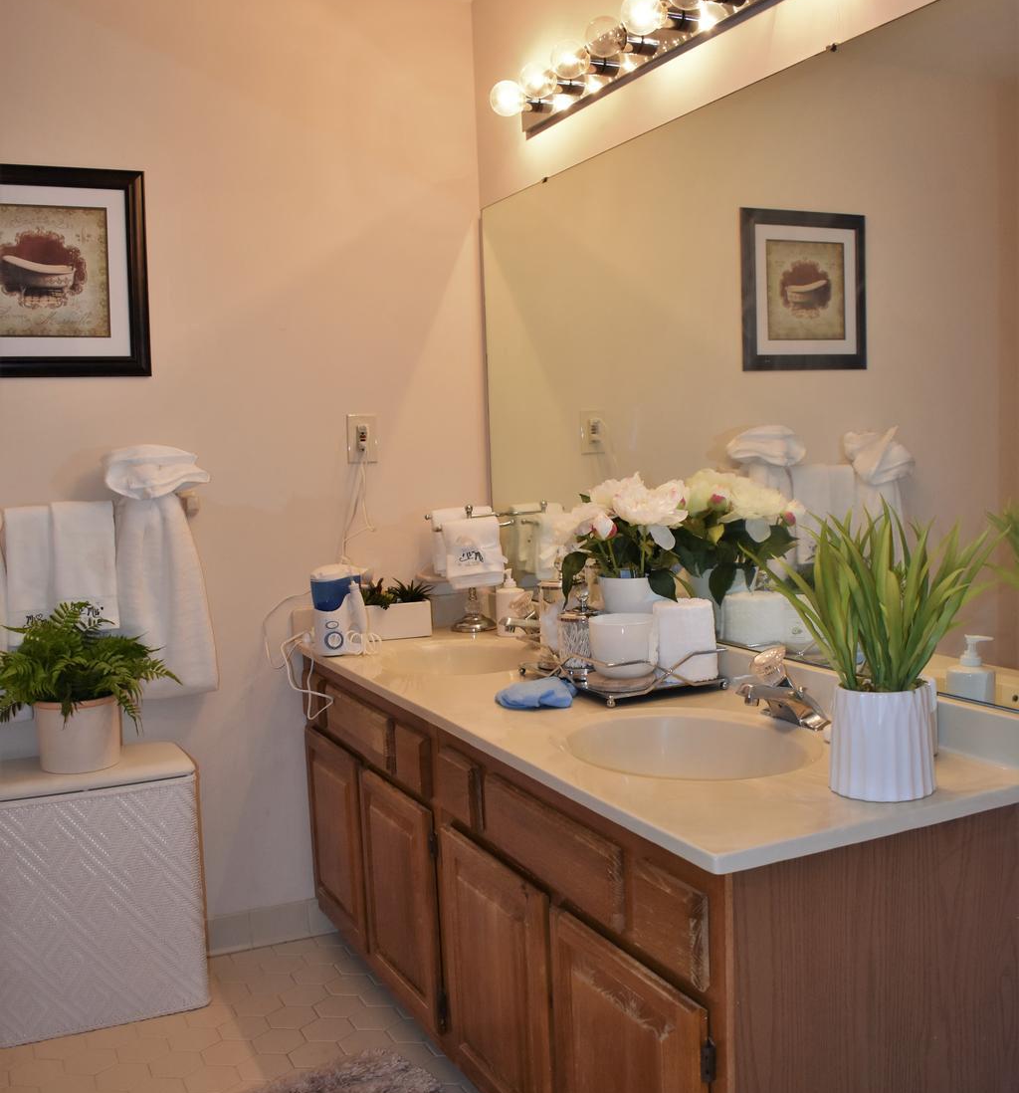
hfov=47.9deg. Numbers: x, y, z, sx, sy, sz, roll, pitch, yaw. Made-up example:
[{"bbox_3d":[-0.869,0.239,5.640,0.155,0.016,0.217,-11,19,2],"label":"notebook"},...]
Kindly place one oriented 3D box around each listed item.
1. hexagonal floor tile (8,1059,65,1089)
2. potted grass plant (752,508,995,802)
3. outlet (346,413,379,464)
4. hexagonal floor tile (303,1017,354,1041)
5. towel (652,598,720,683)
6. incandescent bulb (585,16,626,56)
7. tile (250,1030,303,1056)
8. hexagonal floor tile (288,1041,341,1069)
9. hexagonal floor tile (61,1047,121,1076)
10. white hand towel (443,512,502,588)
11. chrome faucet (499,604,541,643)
[{"bbox_3d":[-0.954,1.067,2.320,0.107,0.008,0.124,-4,5,-26],"label":"hexagonal floor tile"},{"bbox_3d":[0.511,0.143,1.589,0.320,0.390,0.310,-5,6,-27],"label":"potted grass plant"},{"bbox_3d":[-0.388,-0.285,3.032,0.075,0.120,0.012,-4,6,-25],"label":"outlet"},{"bbox_3d":[-0.390,1.049,2.475,0.107,0.008,0.124,-4,5,-26],"label":"hexagonal floor tile"},{"bbox_3d":[0.340,0.186,2.245,0.135,0.162,0.045,-5,6,-27],"label":"towel"},{"bbox_3d":[0.203,-1.049,2.369,0.092,0.080,0.080,-4,6,-26],"label":"incandescent bulb"},{"bbox_3d":[-0.508,1.093,2.523,0.105,0.008,0.122,-4,6,-26],"label":"tile"},{"bbox_3d":[-0.418,1.095,2.457,0.109,0.009,0.124,-5,6,-26],"label":"hexagonal floor tile"},{"bbox_3d":[-0.895,1.103,2.444,0.109,0.009,0.124,-5,6,-26],"label":"hexagonal floor tile"},{"bbox_3d":[-0.098,0.016,2.917,0.158,0.185,0.060,-4,5,-23],"label":"white hand towel"},{"bbox_3d":[0.036,0.179,2.786,0.155,0.128,0.150,-5,6,-27],"label":"chrome faucet"}]

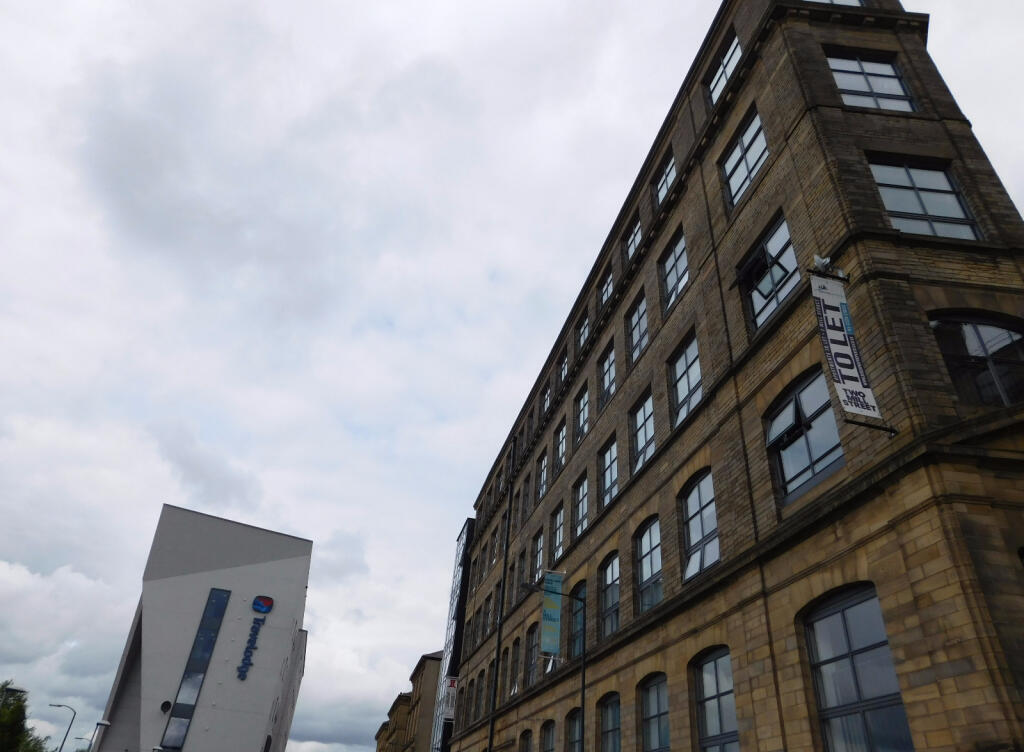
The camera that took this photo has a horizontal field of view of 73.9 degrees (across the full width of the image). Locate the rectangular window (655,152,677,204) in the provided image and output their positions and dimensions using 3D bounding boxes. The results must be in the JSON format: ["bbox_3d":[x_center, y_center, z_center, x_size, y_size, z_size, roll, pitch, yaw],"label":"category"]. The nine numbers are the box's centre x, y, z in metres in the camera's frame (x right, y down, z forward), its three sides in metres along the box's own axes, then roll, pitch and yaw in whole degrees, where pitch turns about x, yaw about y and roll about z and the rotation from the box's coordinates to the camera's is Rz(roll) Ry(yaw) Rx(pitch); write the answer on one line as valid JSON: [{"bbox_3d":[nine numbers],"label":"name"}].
[{"bbox_3d":[5.174,-6.643,22.689,0.180,1.435,1.575,11,-35,-9],"label":"rectangular window"}]

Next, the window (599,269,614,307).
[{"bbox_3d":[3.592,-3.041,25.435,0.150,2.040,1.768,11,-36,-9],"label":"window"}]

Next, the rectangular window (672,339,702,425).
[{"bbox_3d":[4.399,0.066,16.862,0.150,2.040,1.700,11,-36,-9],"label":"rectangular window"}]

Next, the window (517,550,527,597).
[{"bbox_3d":[0.563,9.168,31.339,0.180,2.100,1.330,11,-35,-9],"label":"window"}]

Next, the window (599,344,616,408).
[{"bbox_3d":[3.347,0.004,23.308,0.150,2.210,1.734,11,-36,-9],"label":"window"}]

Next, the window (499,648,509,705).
[{"bbox_3d":[-0.254,13.635,30.849,0.180,2.240,1.365,11,-35,-9],"label":"window"}]

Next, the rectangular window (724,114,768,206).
[{"bbox_3d":[5.842,-5.390,16.895,0.180,1.890,1.890,11,-35,-9],"label":"rectangular window"}]

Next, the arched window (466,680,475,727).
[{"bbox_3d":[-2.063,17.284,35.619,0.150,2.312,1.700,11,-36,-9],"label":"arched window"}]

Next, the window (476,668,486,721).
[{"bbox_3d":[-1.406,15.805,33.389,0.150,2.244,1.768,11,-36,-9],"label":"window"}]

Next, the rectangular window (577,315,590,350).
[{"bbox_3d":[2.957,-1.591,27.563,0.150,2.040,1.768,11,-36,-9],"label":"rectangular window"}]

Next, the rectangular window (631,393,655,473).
[{"bbox_3d":[3.826,1.605,19.628,0.200,2.006,1.680,11,-35,-9],"label":"rectangular window"}]

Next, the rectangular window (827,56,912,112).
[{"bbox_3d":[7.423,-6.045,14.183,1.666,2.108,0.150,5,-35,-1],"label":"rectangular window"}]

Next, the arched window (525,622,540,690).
[{"bbox_3d":[0.898,11.019,26.890,0.180,2.254,1.820,11,-35,-9],"label":"arched window"}]

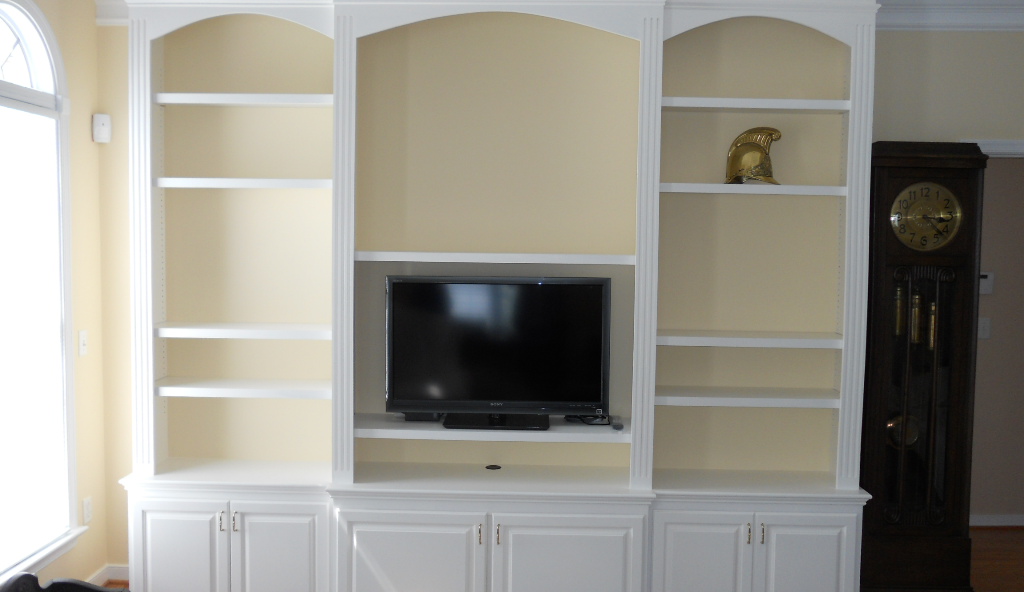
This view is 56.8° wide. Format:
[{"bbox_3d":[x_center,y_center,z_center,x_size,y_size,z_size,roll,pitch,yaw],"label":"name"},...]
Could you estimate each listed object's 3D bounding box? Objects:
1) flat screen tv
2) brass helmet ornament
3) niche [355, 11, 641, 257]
[{"bbox_3d":[-0.060,0.238,4.099,0.961,0.640,0.240,1,3,2],"label":"flat screen tv"},{"bbox_3d":[1.034,-0.597,4.056,0.242,0.253,0.190,2,4,17],"label":"brass helmet ornament"},{"bbox_3d":[-0.057,-0.668,4.026,1.144,0.975,0.370,1,3,2],"label":"niche"}]

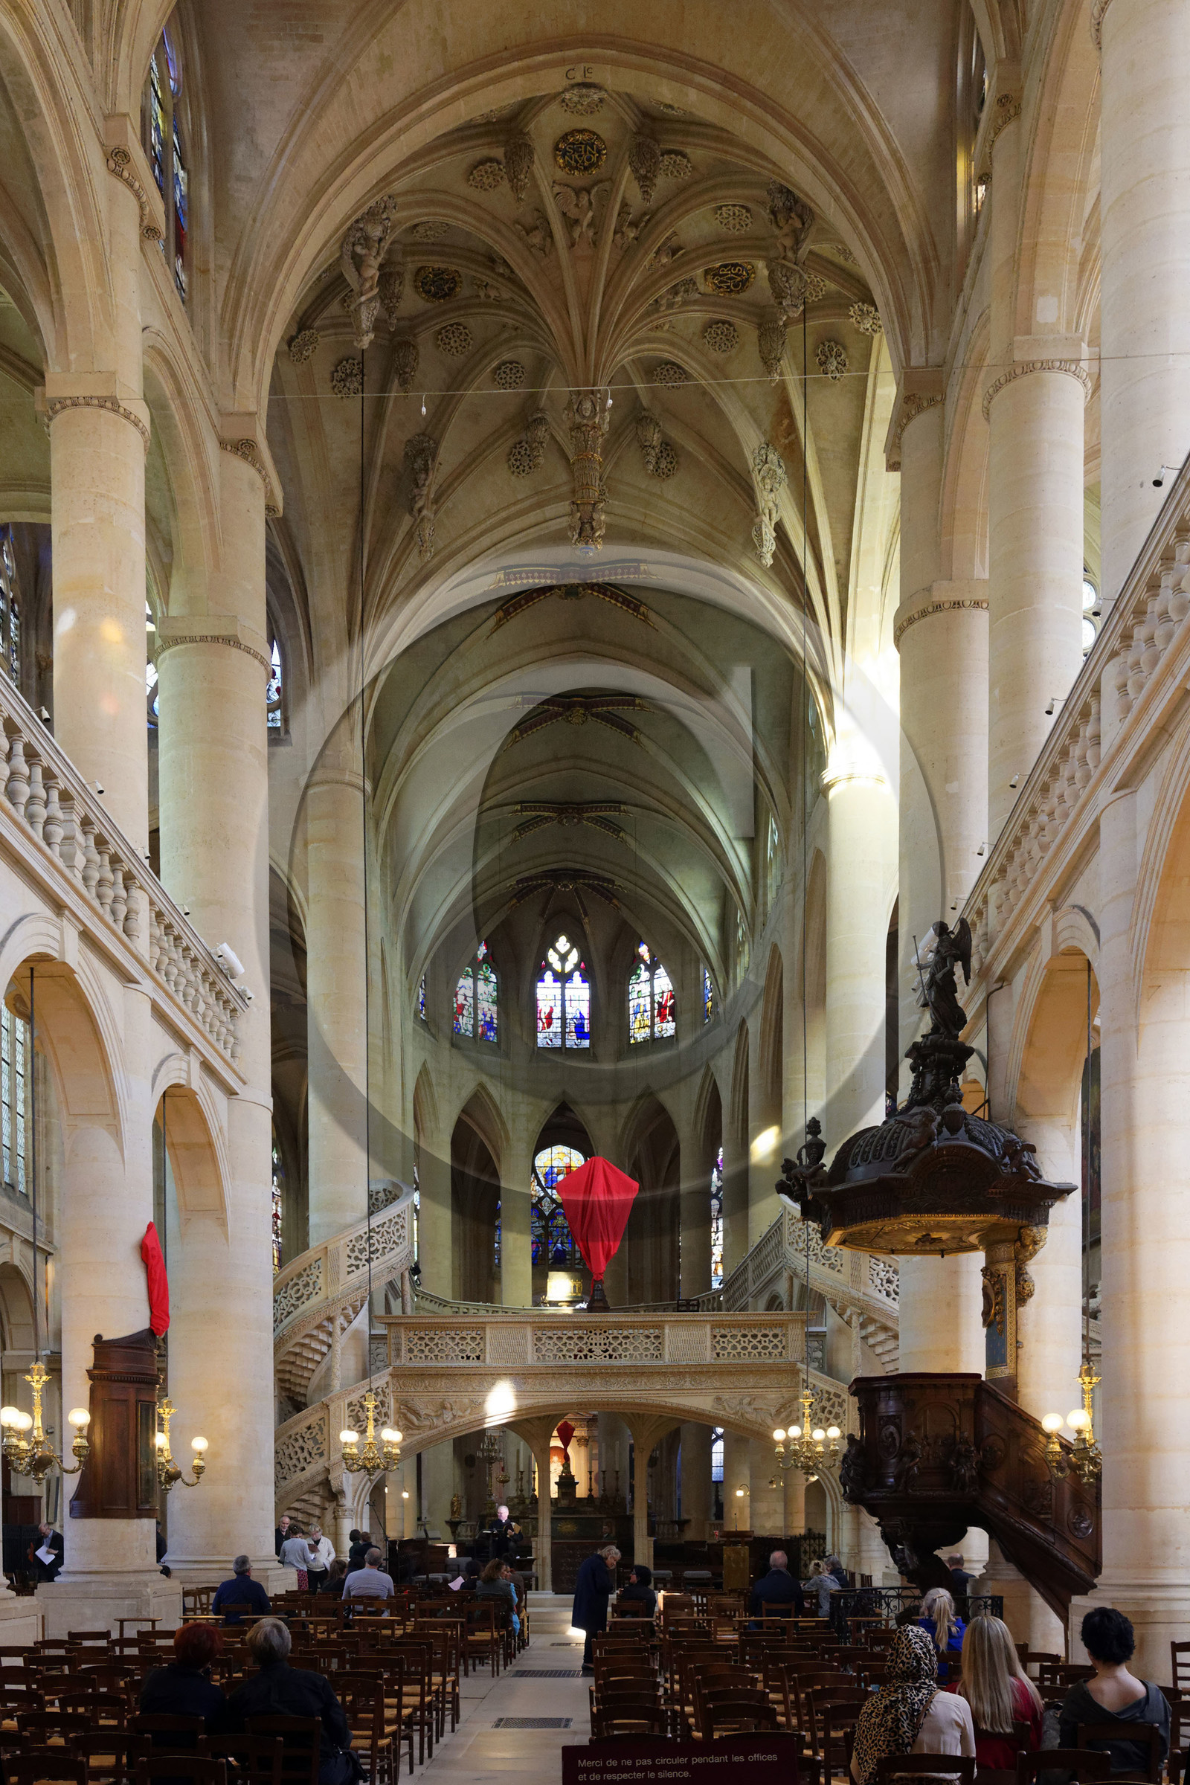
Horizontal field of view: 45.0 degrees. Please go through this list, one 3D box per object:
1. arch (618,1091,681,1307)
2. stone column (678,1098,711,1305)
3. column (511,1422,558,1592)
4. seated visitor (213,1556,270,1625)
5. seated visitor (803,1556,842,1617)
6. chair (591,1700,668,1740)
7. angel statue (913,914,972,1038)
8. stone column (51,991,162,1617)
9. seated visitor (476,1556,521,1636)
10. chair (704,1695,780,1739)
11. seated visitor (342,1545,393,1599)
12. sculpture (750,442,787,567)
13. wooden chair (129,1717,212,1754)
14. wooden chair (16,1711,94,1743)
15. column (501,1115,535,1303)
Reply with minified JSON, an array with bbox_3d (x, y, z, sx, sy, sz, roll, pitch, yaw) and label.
[{"bbox_3d":[1.657,9.665,43.800,2.100,7.052,0.850,-2,-3,30],"label":"arch"},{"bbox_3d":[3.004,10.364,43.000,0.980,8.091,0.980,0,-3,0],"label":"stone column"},{"bbox_3d":[-1.260,12.560,29.500,0.850,3.600,0.800,0,-4,2],"label":"column"},{"bbox_3d":[-3.830,7.890,15.700,0.620,1.360,0.780,0,-4,2],"label":"seated visitor"},{"bbox_3d":[2.730,8.630,17.300,0.500,1.280,0.750,1,-4,-11],"label":"seated visitor"},{"bbox_3d":[0.170,4.450,7.250,0.410,0.880,0.450,0,-4,2],"label":"chair"},{"bbox_3d":[3.631,0.895,15.000,0.600,1.250,0.580,1,-3,-21],"label":"angel statue"},{"bbox_3d":[-5.870,5.060,17.300,1.220,7.700,1.220,0,-2,2],"label":"stone column"},{"bbox_3d":[-1.240,9.182,18.400,0.500,1.300,0.700,0,0,5],"label":"seated visitor"},{"bbox_3d":[0.741,4.545,7.350,0.410,0.890,0.430,0,0,2],"label":"chair"},{"bbox_3d":[-2.660,8.440,17.100,0.570,1.350,0.780,0,-4,2],"label":"seated visitor"},{"bbox_3d":[3.500,-7.830,29.000,0.760,2.530,0.720,-1,-4,19],"label":"sculpture"},{"bbox_3d":[-2.060,4.380,7.000,0.410,0.880,0.450,0,-4,2],"label":"wooden chair"},{"bbox_3d":[-2.633,4.387,7.050,0.410,0.890,0.430,0,0,2],"label":"wooden chair"},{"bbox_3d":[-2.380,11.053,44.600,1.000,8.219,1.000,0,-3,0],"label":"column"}]

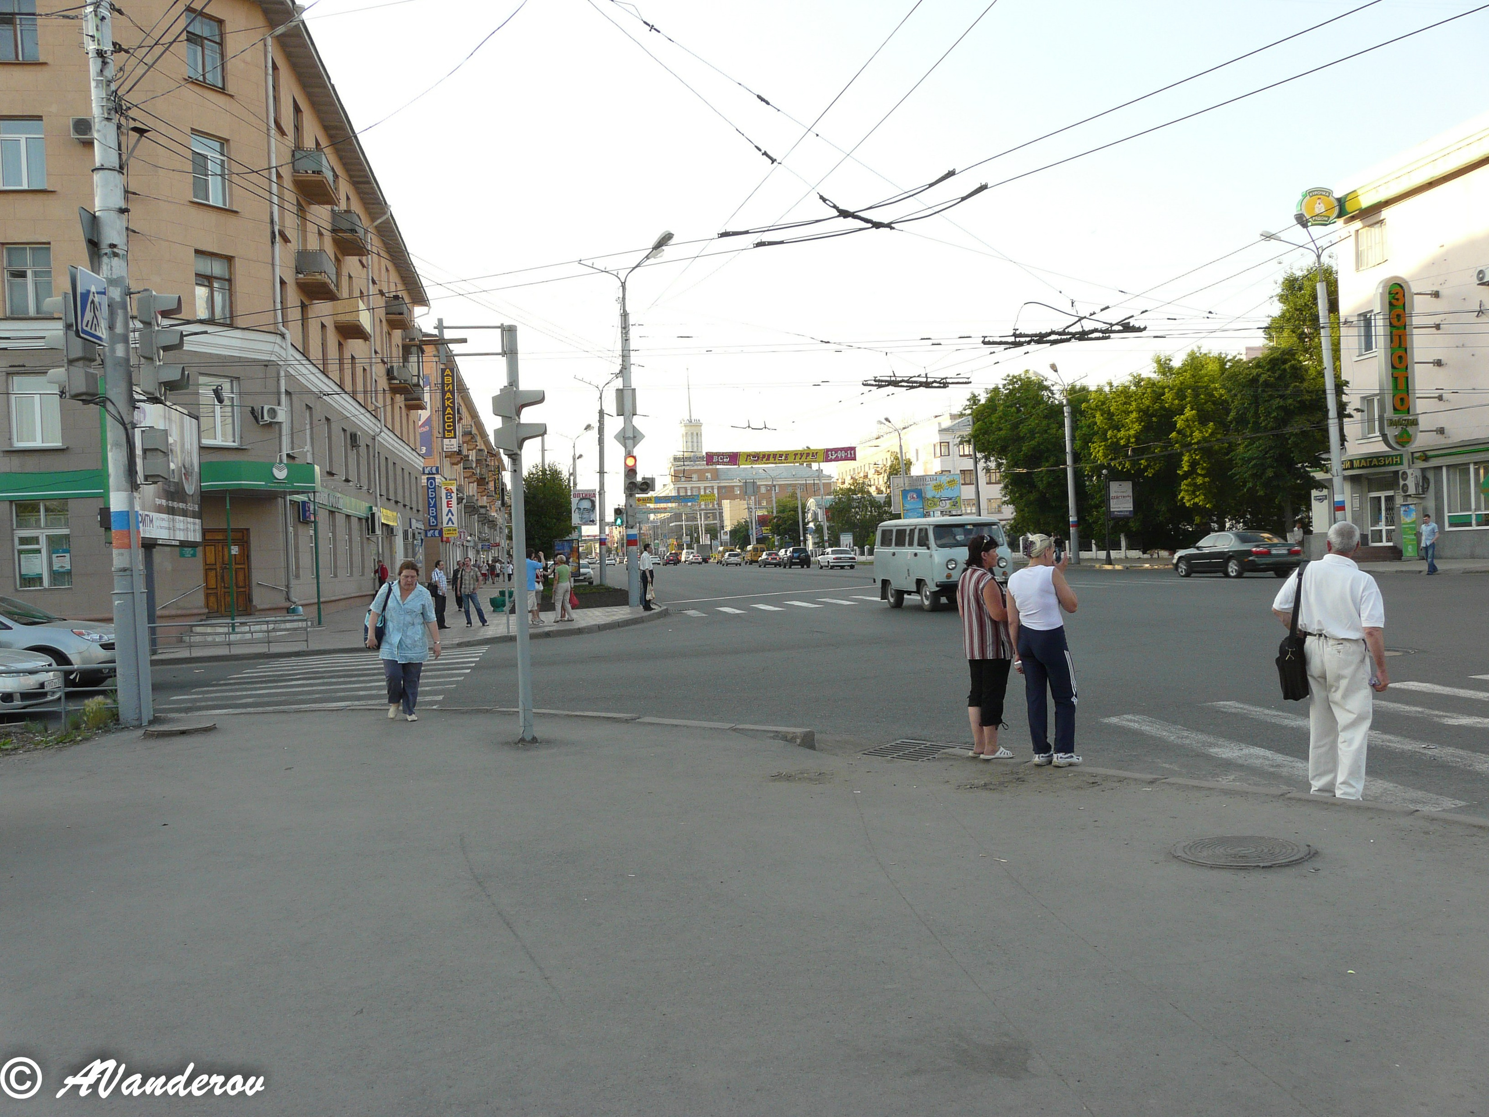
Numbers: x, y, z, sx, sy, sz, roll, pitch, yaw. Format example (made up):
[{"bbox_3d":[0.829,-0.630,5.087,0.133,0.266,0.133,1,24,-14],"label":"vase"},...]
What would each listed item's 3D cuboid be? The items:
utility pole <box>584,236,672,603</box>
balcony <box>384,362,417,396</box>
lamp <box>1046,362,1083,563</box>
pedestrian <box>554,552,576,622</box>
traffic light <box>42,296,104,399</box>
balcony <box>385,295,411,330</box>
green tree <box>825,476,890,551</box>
[{"bbox_3d":[-3.223,-3.859,34.284,2.500,10.500,1.900,-2,0,-9],"label":"utility pole"},{"bbox_3d":[-17.295,-9.007,60.801,0.920,1.060,2.750,-2,0,-9],"label":"balcony"},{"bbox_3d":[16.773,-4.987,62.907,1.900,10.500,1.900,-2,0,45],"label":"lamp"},{"bbox_3d":[-4.402,0.735,29.500,0.560,1.650,0.420,-2,0,-14],"label":"pedestrian"},{"bbox_3d":[-7.152,-2.244,12.800,0.430,1.100,0.370,-2,0,-9],"label":"traffic light"},{"bbox_3d":[-17.443,-12.377,60.828,0.910,1.060,2.700,-2,0,-9],"label":"balcony"},{"bbox_3d":[10.120,-3.425,107.979,5.800,7.900,5.600,-2,0,-9],"label":"green tree"}]

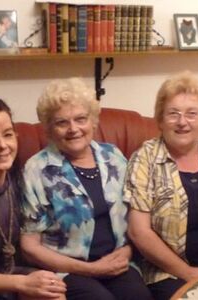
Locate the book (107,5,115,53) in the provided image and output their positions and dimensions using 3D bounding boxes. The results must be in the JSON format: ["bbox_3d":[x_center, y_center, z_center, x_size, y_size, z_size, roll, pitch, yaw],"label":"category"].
[{"bbox_3d":[0.041,-0.572,1.541,0.034,0.203,0.140,-4,17,-13],"label":"book"}]

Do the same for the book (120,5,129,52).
[{"bbox_3d":[0.102,-0.577,1.555,0.035,0.199,0.140,-4,17,-13],"label":"book"}]

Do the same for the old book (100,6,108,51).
[{"bbox_3d":[0.007,-0.569,1.534,0.034,0.201,0.140,-4,17,-13],"label":"old book"}]

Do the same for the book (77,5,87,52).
[{"bbox_3d":[-0.089,-0.558,1.513,0.041,0.196,0.140,-4,17,-13],"label":"book"}]

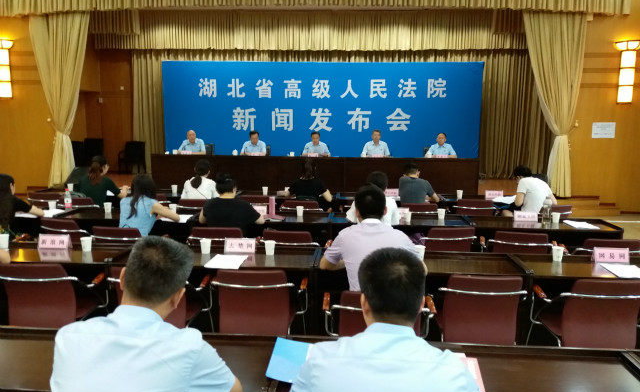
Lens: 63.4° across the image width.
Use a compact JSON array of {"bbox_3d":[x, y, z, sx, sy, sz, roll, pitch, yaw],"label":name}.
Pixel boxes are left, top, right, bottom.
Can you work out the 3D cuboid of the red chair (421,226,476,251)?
[{"bbox_3d":[1.018,0.621,4.422,0.550,0.800,0.560,0,8,-5],"label":"red chair"}]

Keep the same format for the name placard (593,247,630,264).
[{"bbox_3d":[1.983,0.401,3.539,0.220,0.105,0.085,1,7,3],"label":"name placard"}]

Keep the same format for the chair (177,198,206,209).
[{"bbox_3d":[-1.310,0.429,5.970,0.570,0.860,0.600,1,7,3],"label":"chair"}]

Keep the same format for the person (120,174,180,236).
[{"bbox_3d":[-1.464,0.400,4.428,0.460,1.210,0.700,3,8,14],"label":"person"}]

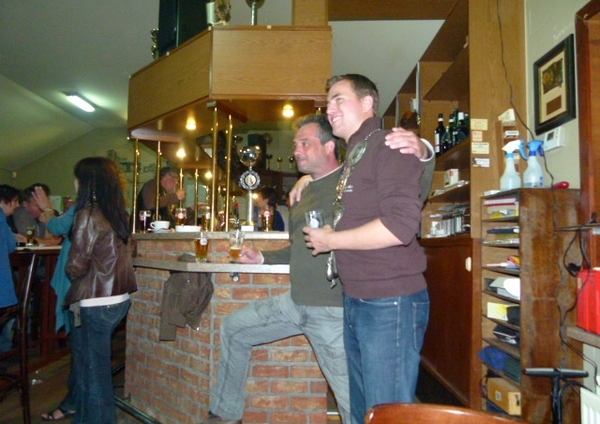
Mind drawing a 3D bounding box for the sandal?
[{"bbox_3d":[-1.449,1.236,2.695,0.250,0.065,0.095,2,-3,-26],"label":"sandal"}]

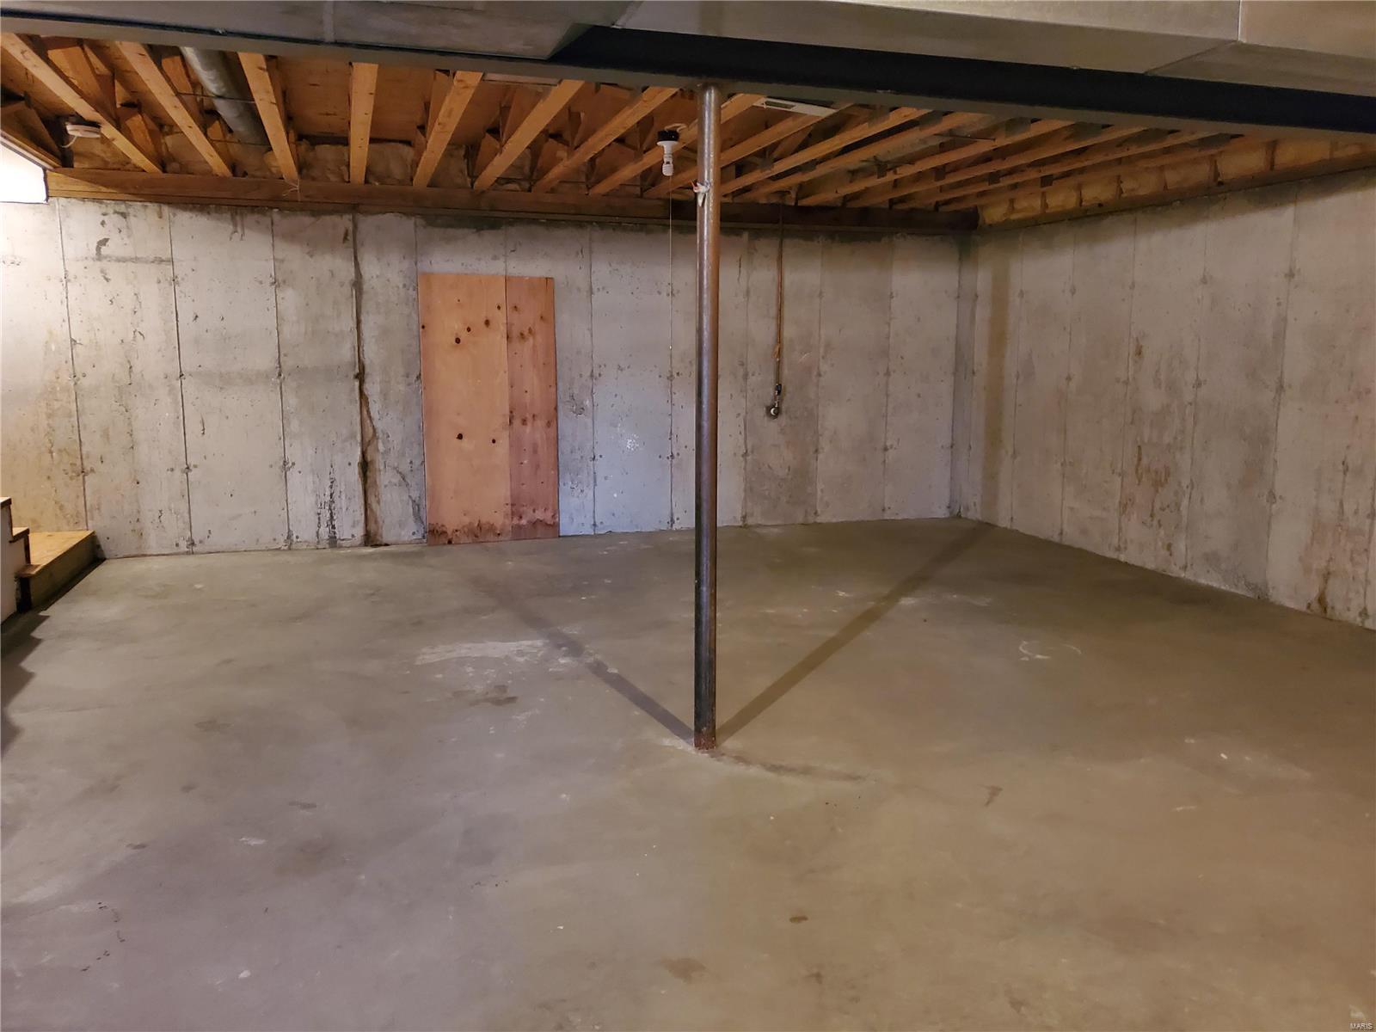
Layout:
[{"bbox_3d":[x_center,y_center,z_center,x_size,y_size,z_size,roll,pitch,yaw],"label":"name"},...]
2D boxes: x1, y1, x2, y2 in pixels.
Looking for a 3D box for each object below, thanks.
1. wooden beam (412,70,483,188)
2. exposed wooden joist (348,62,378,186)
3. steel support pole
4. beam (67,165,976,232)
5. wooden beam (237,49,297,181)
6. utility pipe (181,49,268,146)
[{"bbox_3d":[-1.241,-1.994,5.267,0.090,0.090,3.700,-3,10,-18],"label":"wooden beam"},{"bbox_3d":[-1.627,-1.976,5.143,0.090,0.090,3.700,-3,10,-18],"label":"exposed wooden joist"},{"bbox_3d":[0.062,-0.270,3.401,0.076,2.180,0.076,0,9,0],"label":"steel support pole"},{"bbox_3d":[-0.840,-2.192,7.369,6.540,0.178,0.100,-3,10,-18],"label":"beam"},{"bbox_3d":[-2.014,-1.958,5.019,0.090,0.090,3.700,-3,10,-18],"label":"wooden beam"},{"bbox_3d":[-2.218,-2.071,4.869,0.150,0.150,2.450,-3,10,-18],"label":"utility pipe"}]

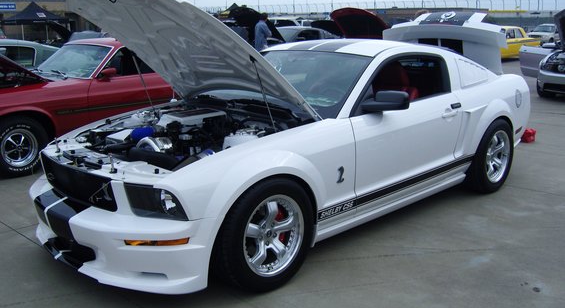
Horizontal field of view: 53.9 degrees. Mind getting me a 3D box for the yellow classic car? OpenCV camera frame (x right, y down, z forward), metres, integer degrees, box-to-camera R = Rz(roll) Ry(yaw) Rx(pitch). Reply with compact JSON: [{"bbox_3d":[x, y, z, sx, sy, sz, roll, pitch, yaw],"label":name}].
[{"bbox_3d":[8.950,-4.580,23.150,4.650,1.400,1.820,-13,18,-43],"label":"yellow classic car"}]

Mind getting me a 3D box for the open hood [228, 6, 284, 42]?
[{"bbox_3d":[-0.758,-3.808,16.493,1.500,0.210,1.400,13,-23,44],"label":"open hood"}]

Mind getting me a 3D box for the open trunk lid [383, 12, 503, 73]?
[{"bbox_3d":[1.701,-1.153,5.776,0.330,0.660,1.400,-13,18,-41],"label":"open trunk lid"}]

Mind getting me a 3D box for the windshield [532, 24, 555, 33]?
[{"bbox_3d":[19.425,-9.218,41.000,1.500,0.780,0.200,12,-25,42],"label":"windshield"}]

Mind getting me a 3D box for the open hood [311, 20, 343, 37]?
[{"bbox_3d":[1.514,-4.279,18.974,0.450,0.560,1.400,-13,19,-43],"label":"open hood"}]

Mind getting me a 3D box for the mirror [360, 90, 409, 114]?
[{"bbox_3d":[0.654,-0.333,3.537,0.160,0.130,0.260,-13,18,-42],"label":"mirror"}]

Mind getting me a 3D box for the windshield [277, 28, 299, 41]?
[{"bbox_3d":[-0.166,-3.624,17.141,1.450,0.170,0.870,13,44,44],"label":"windshield"}]

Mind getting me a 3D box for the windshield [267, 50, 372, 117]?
[{"bbox_3d":[-0.028,-0.538,4.182,1.450,0.170,0.870,14,44,45],"label":"windshield"}]

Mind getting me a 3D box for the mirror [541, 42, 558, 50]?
[{"bbox_3d":[5.964,-2.417,12.400,0.270,0.130,0.160,-4,14,-17],"label":"mirror"}]

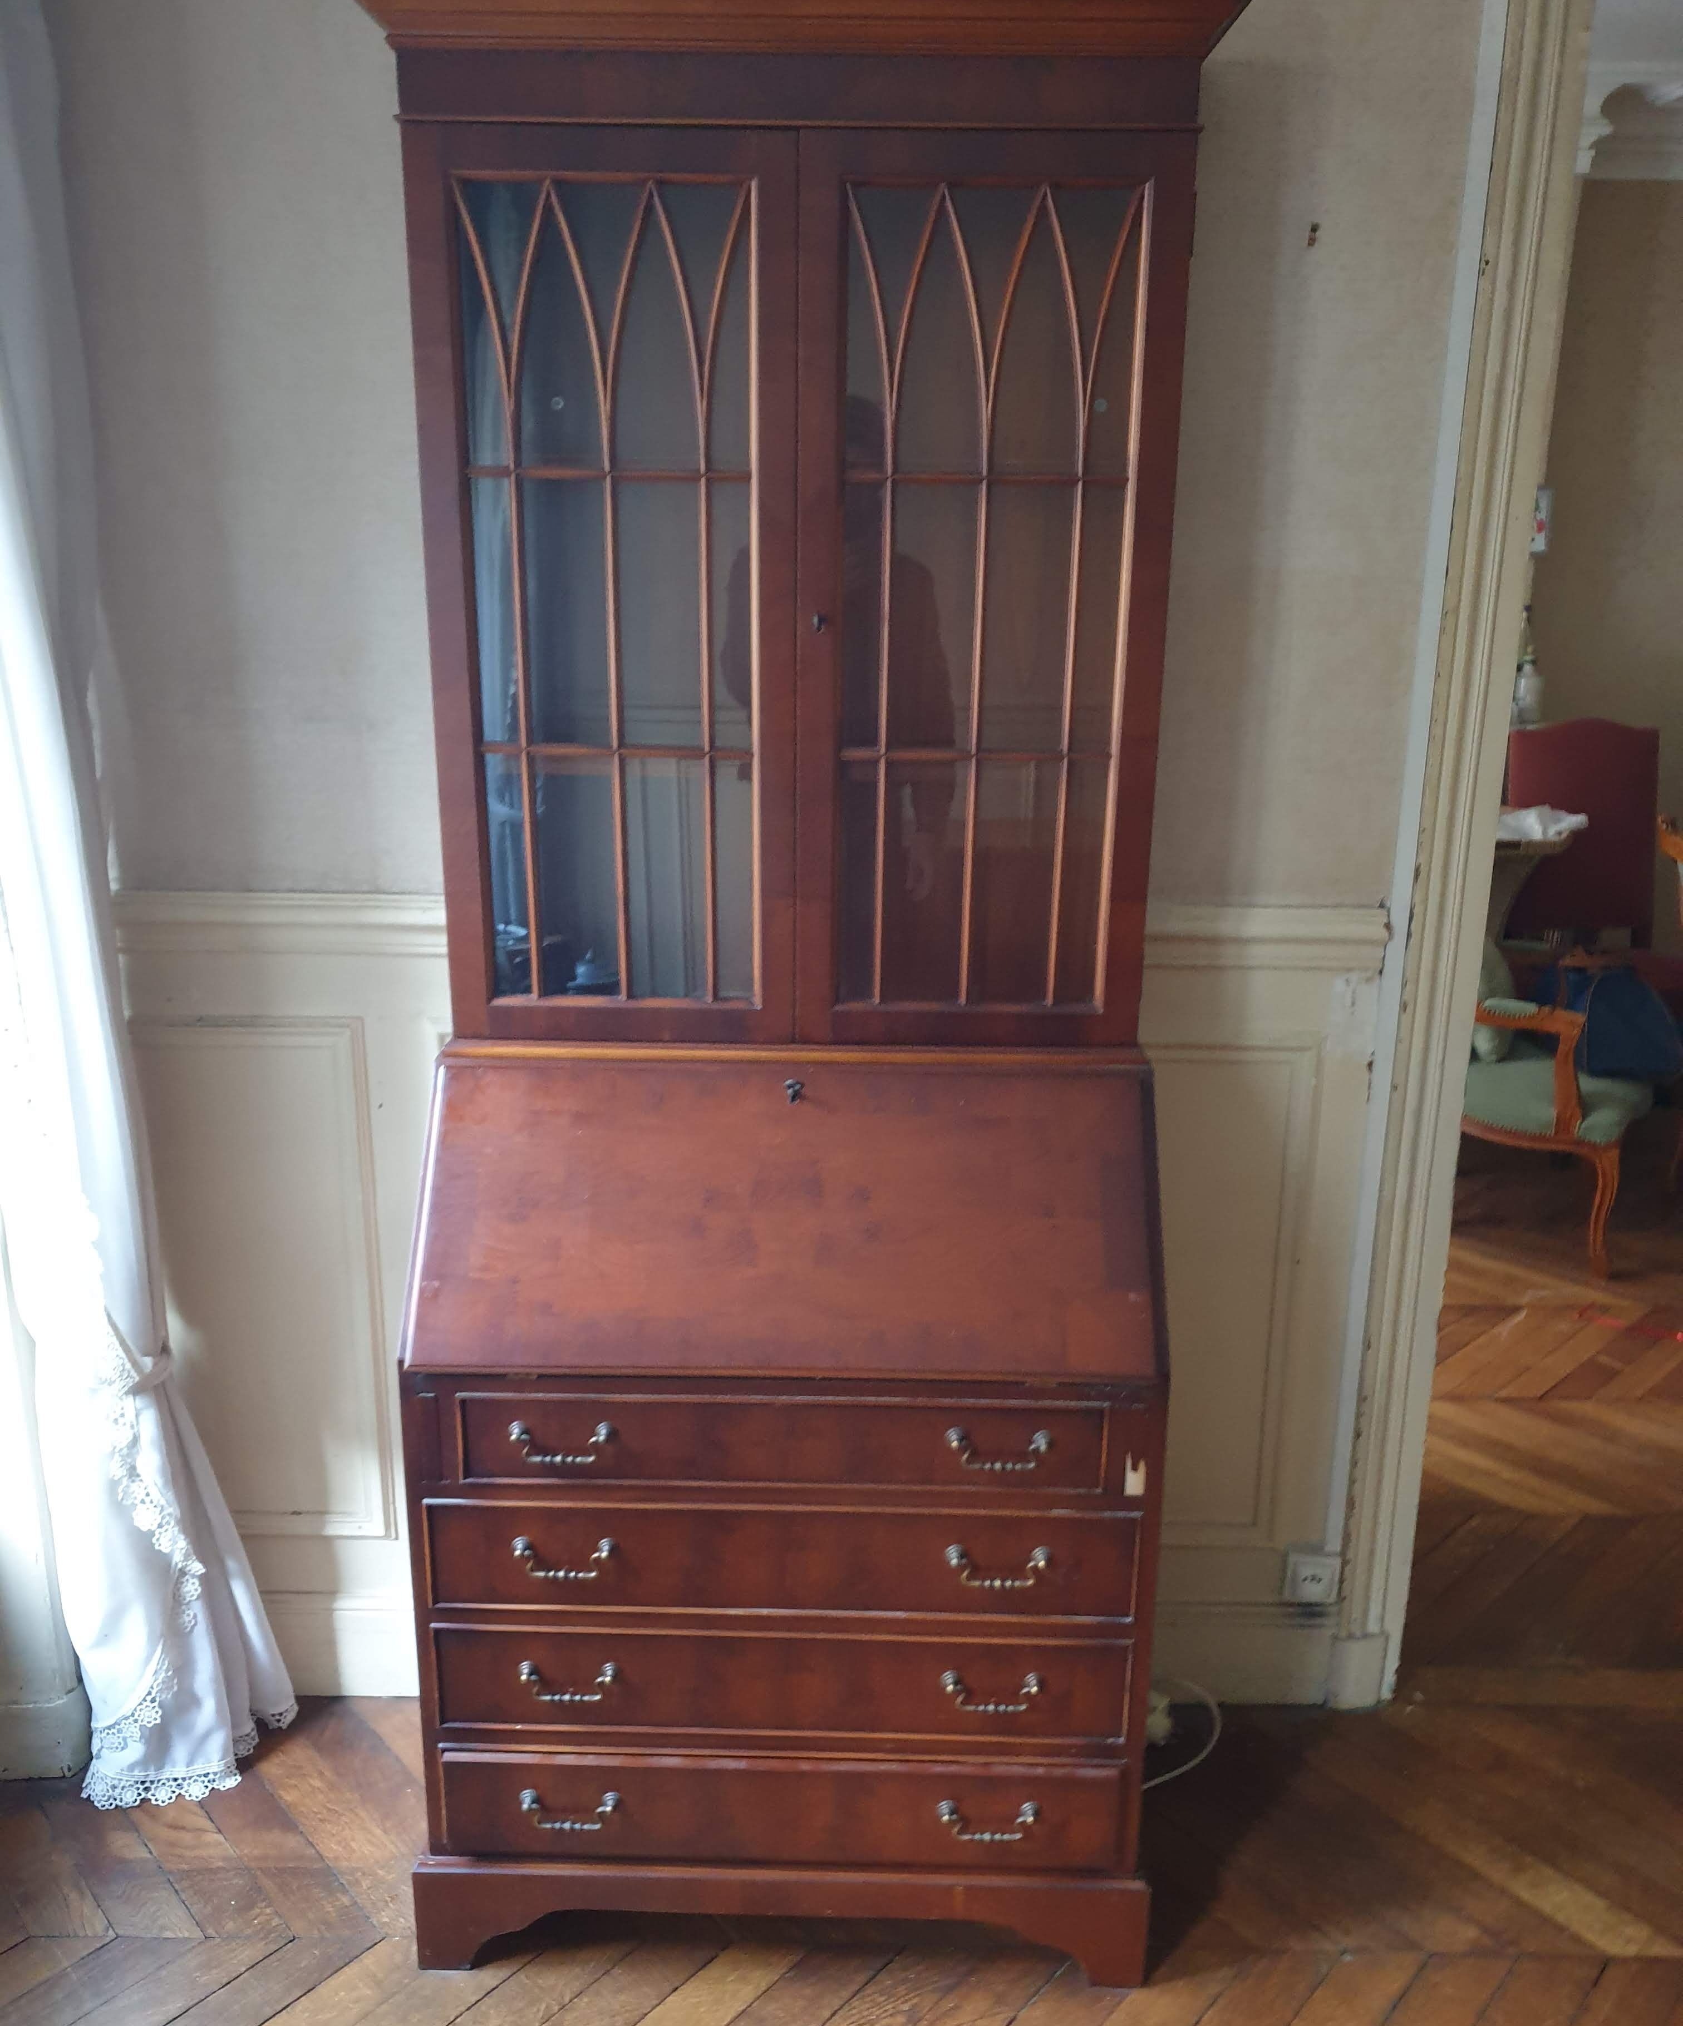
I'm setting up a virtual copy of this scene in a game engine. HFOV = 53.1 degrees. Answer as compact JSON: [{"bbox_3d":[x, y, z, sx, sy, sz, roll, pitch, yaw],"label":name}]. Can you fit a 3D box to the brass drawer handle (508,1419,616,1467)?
[{"bbox_3d":[-0.289,0.446,1.736,0.106,0.043,0.027,1,16,0],"label":"brass drawer handle"}]

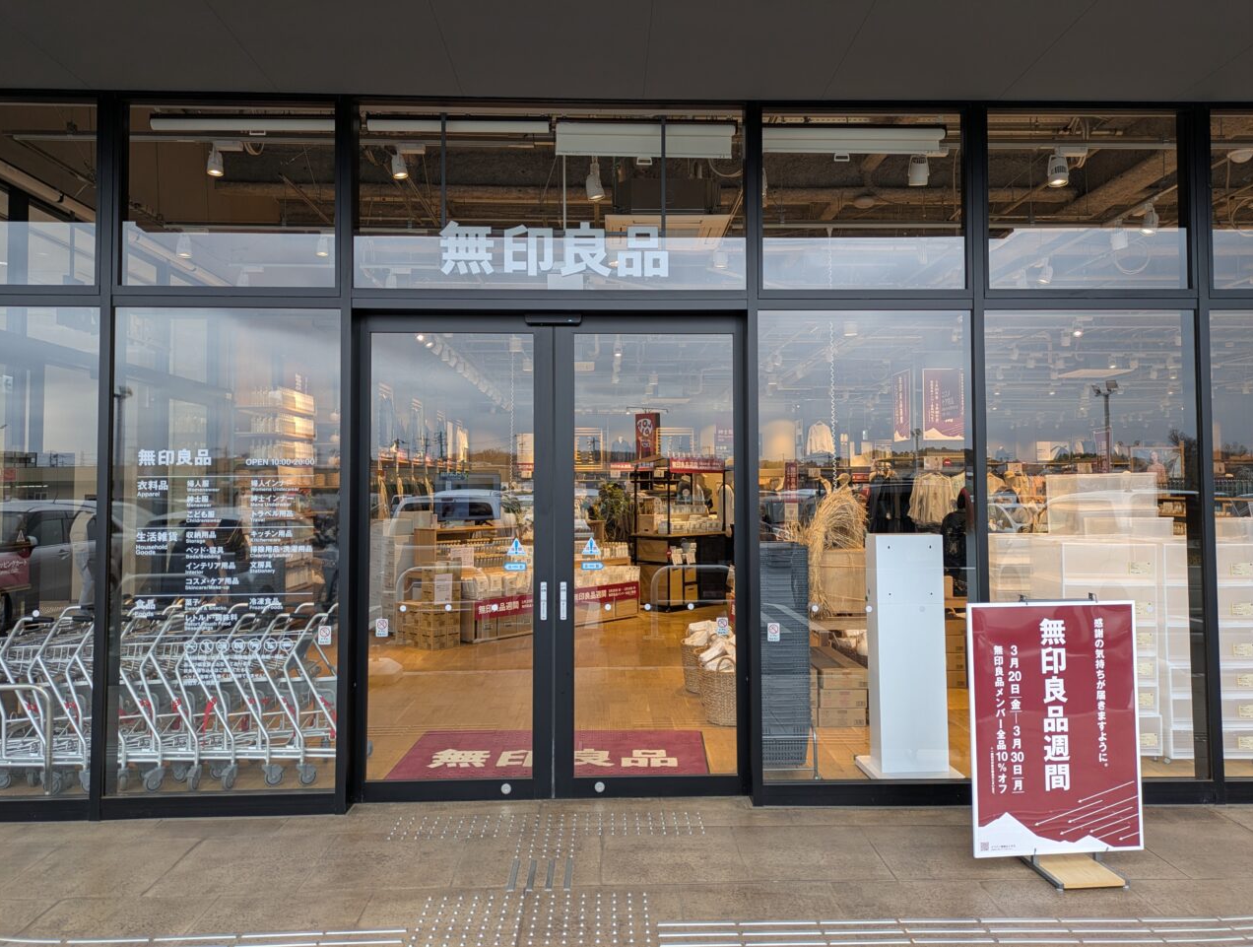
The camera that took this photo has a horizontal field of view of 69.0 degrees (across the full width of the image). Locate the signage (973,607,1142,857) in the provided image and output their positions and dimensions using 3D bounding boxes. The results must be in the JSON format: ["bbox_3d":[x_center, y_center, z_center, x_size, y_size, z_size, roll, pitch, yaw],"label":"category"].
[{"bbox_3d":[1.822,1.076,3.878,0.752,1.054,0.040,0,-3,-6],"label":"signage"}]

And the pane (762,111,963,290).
[{"bbox_3d":[1.228,-1.417,4.718,1.045,0.935,0.060,0,-2,-2],"label":"pane"}]

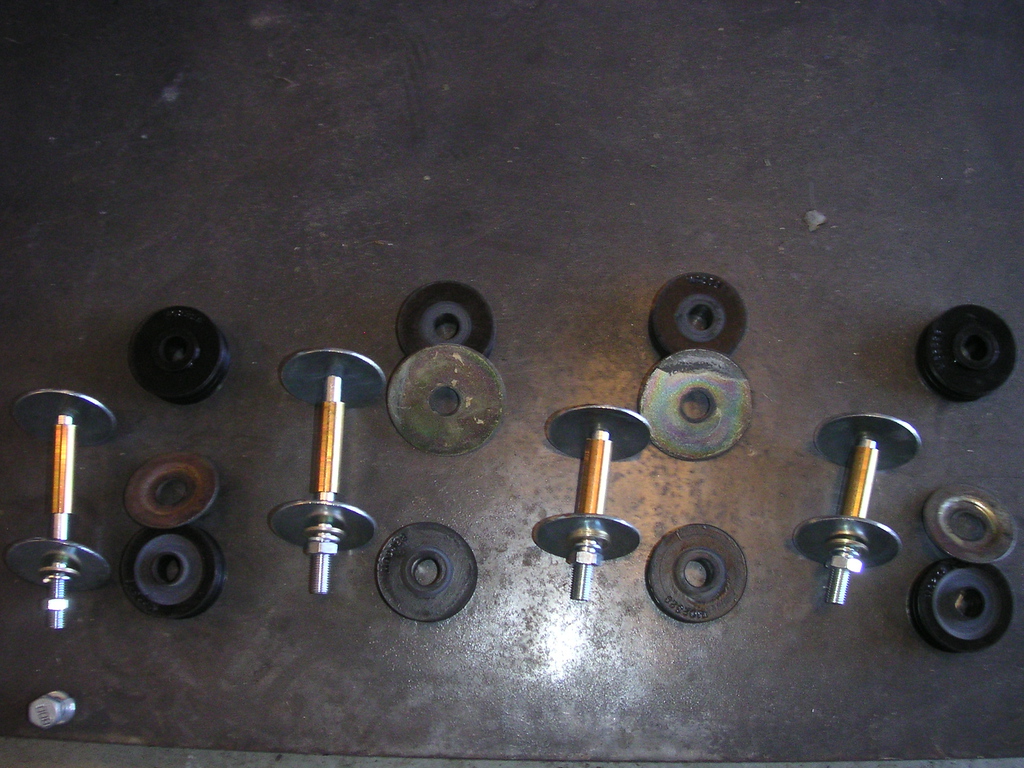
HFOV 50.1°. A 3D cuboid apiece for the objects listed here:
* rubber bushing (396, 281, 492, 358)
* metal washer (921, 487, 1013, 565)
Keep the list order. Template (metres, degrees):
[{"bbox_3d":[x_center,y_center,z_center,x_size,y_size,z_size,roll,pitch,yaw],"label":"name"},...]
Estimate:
[{"bbox_3d":[-0.044,-0.036,0.713,0.061,0.020,0.061,1,77,-2],"label":"rubber bushing"},{"bbox_3d":[0.252,0.076,0.602,0.050,0.006,0.050,0,51,-4],"label":"metal washer"}]

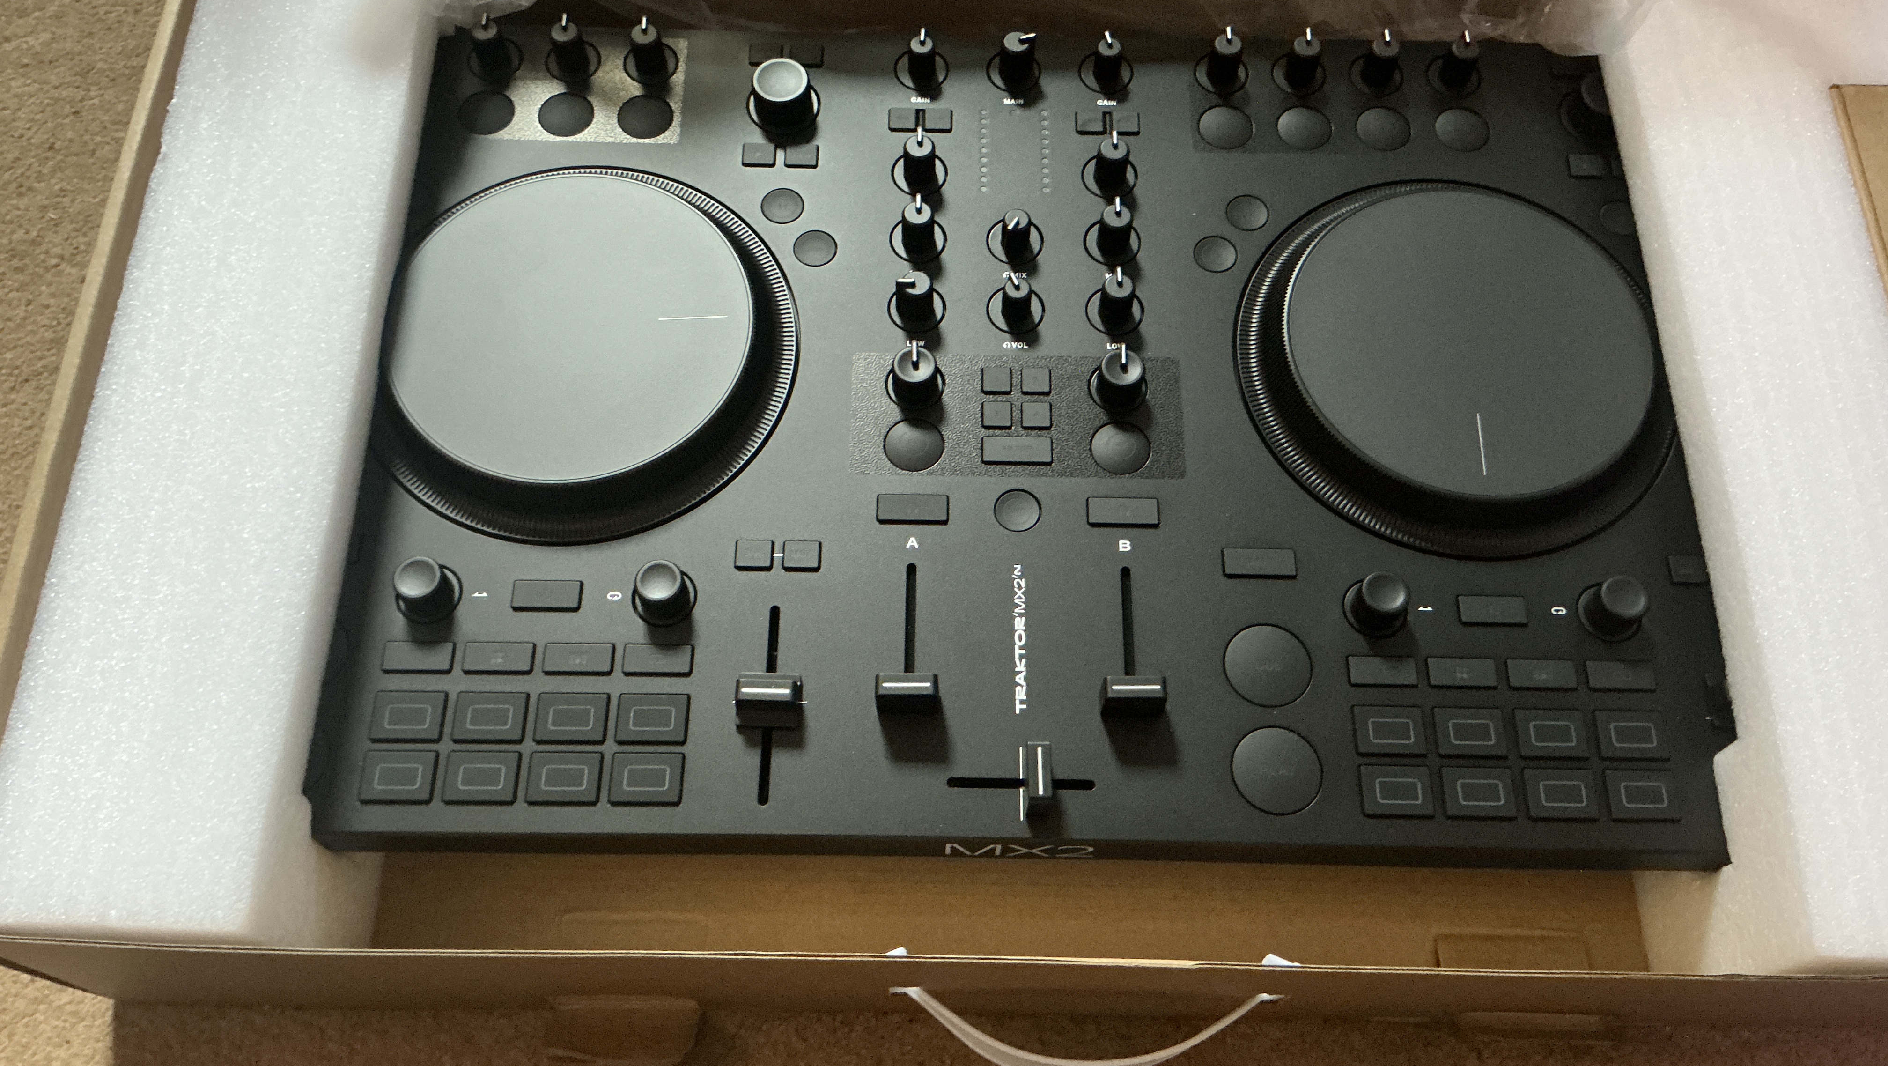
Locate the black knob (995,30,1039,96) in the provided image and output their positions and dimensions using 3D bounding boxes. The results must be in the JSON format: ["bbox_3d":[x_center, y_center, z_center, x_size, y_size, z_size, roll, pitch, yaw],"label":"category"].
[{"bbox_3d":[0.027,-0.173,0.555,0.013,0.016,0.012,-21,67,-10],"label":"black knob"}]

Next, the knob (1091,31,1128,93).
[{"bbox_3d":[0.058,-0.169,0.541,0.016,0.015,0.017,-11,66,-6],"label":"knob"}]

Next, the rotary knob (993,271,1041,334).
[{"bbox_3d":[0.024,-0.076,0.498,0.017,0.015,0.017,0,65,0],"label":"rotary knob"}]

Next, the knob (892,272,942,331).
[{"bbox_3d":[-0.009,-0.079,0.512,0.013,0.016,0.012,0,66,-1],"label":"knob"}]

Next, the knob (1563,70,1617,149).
[{"bbox_3d":[0.237,-0.152,0.550,0.022,0.015,0.022,1,66,0],"label":"knob"}]

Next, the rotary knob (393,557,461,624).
[{"bbox_3d":[-0.160,0.016,0.468,0.017,0.013,0.017,1,66,0],"label":"rotary knob"}]

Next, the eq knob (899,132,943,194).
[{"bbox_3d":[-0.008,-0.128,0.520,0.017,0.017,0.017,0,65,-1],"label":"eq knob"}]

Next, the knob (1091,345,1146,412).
[{"bbox_3d":[0.057,-0.050,0.486,0.019,0.015,0.019,1,65,0],"label":"knob"}]

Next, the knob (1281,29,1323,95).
[{"bbox_3d":[0.131,-0.172,0.554,0.011,0.016,0.013,1,67,0],"label":"knob"}]

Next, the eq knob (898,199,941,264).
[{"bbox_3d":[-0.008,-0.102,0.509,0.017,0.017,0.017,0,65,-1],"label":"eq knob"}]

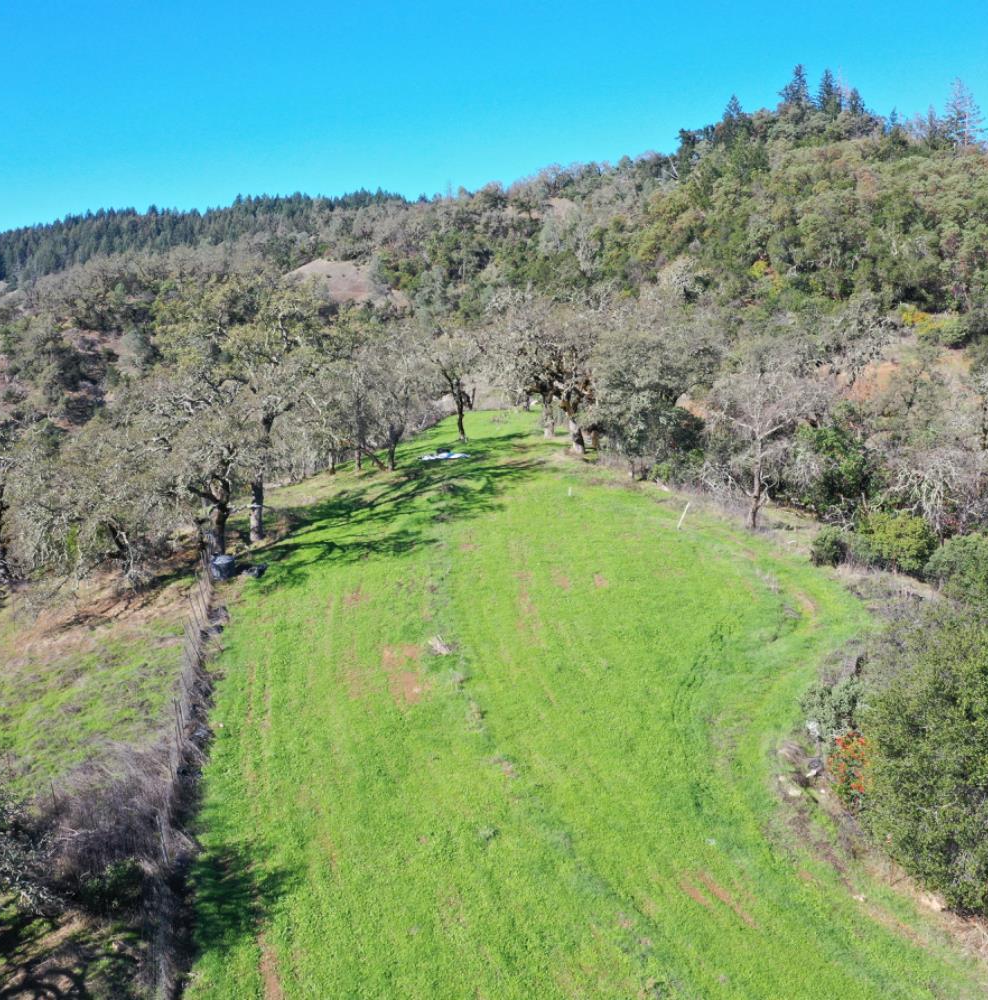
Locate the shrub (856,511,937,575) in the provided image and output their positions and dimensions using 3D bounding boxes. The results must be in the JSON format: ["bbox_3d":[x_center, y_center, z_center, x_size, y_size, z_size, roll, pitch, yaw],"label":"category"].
[{"bbox_3d":[21.738,2.342,63.000,4.300,3.000,3.800,-1,11,0],"label":"shrub"}]

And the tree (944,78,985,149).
[{"bbox_3d":[112.928,-92.855,280.000,9.800,17.000,9.800,-1,11,0],"label":"tree"}]

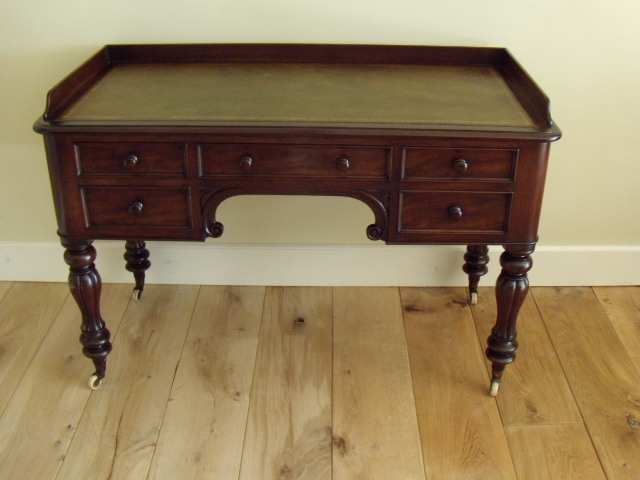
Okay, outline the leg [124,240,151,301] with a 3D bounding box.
[{"bbox_3d":[-0.579,-0.004,2.066,0.080,0.475,0.080,1,31,1],"label":"leg"}]

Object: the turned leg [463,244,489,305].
[{"bbox_3d":[0.486,0.011,2.047,0.080,0.475,0.080,1,31,1],"label":"turned leg"}]

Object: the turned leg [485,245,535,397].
[{"bbox_3d":[0.477,0.218,1.697,0.080,0.475,0.080,1,31,1],"label":"turned leg"}]

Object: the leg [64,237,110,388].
[{"bbox_3d":[-0.588,0.203,1.715,0.080,0.475,0.080,1,31,1],"label":"leg"}]

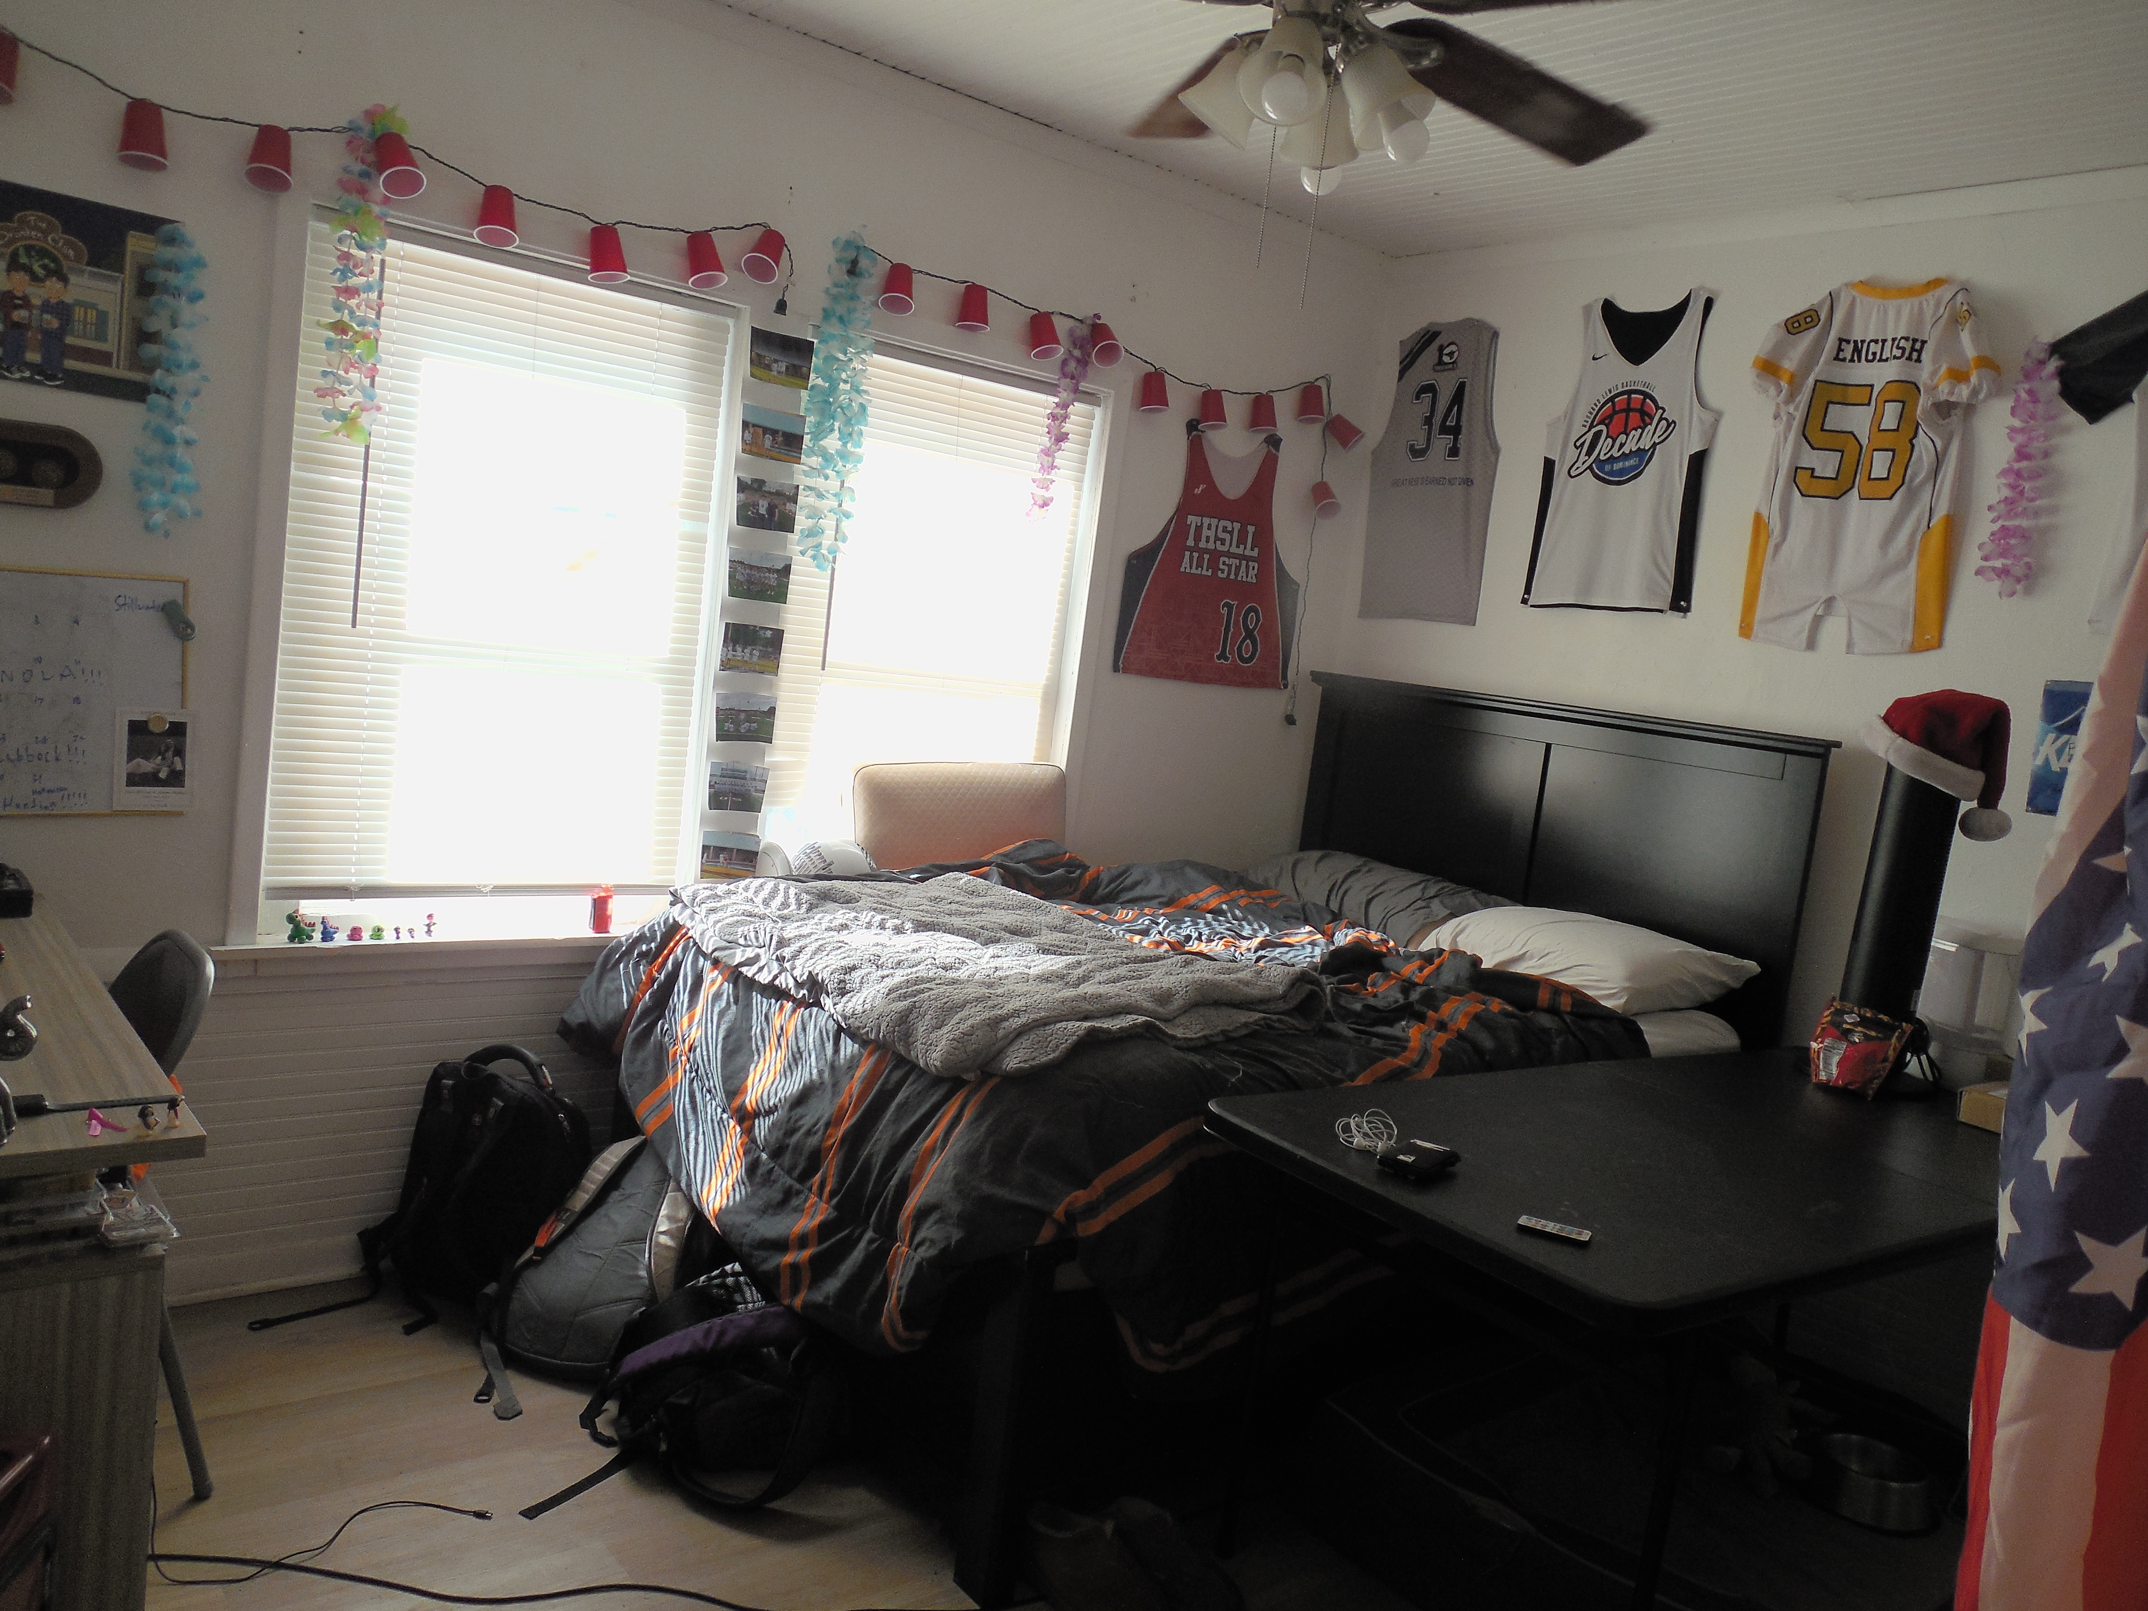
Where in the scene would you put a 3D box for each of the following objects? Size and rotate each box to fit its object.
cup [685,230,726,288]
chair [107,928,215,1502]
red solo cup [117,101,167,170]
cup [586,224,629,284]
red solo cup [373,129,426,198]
[{"bbox_3d":[-0.750,-1.109,3.149,0.085,0.108,0.085,-13,-4,-1],"label":"cup"},{"bbox_3d":[-1.592,0.606,2.306,0.490,0.800,0.450,0,9,-44],"label":"chair"},{"bbox_3d":[-1.500,-1.081,2.498,0.077,0.091,0.077,1,2,-39],"label":"red solo cup"},{"bbox_3d":[-0.947,-1.121,3.150,0.087,0.112,0.087,-5,5,0],"label":"cup"},{"bbox_3d":[-1.254,-1.194,2.879,0.087,0.112,0.087,-7,-18,-43],"label":"red solo cup"}]

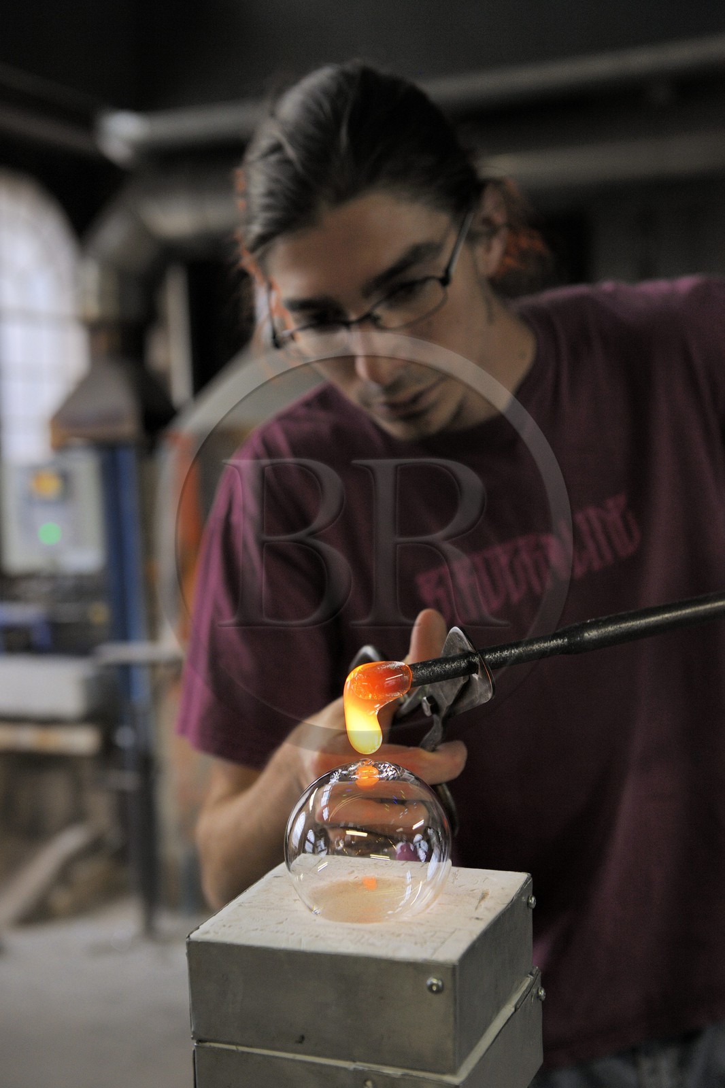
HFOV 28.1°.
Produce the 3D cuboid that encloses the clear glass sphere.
[{"bbox_3d":[0.003,0.164,0.798,0.091,0.090,0.091,-2,7,0],"label":"clear glass sphere"}]

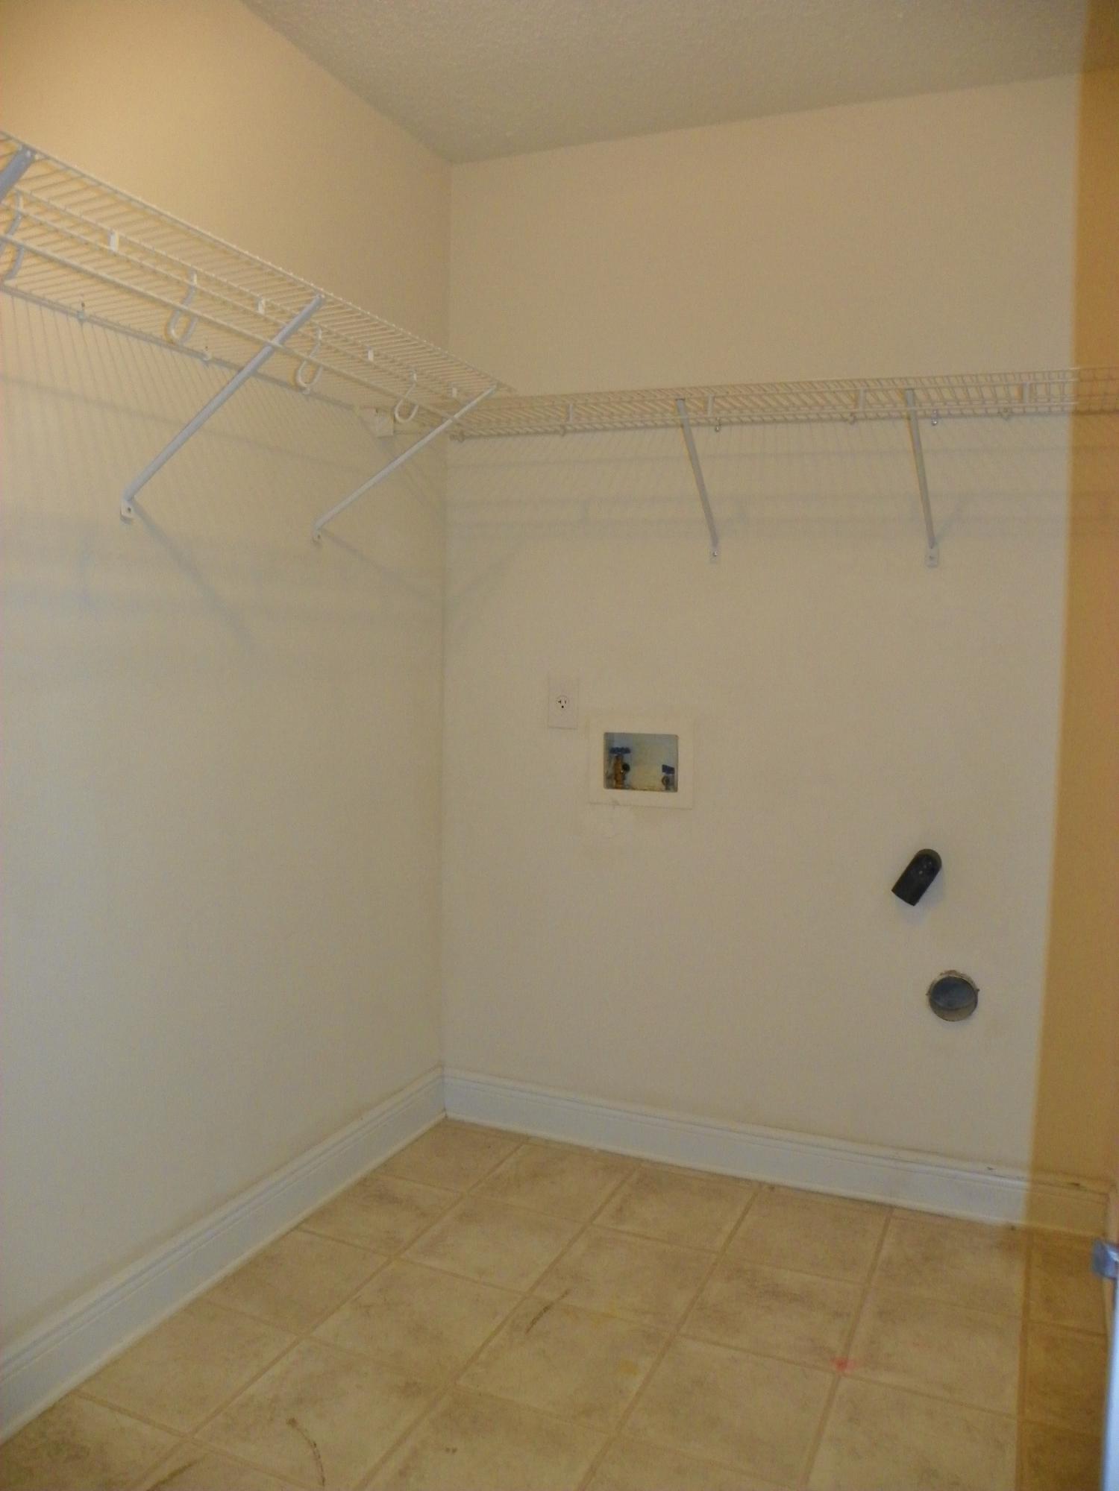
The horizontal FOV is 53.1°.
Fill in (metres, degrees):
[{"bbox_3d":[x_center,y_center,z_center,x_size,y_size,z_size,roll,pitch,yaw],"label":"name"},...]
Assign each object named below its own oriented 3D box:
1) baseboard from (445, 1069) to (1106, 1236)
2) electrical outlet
[{"bbox_3d":[0.420,0.933,2.605,1.560,0.141,0.016,3,6,23],"label":"baseboard"},{"bbox_3d":[0.009,-0.103,2.680,0.073,0.117,0.010,3,6,23],"label":"electrical outlet"}]

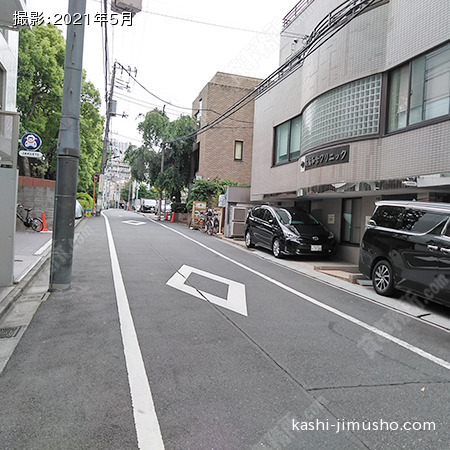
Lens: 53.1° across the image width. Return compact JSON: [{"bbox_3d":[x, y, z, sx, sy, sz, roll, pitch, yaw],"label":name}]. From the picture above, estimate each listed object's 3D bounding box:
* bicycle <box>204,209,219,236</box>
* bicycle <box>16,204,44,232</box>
[{"bbox_3d":[-0.570,-0.070,21.000,0.560,1.100,1.720,3,1,13],"label":"bicycle"},{"bbox_3d":[-7.600,-0.270,17.000,1.580,1.050,0.560,2,1,-24],"label":"bicycle"}]

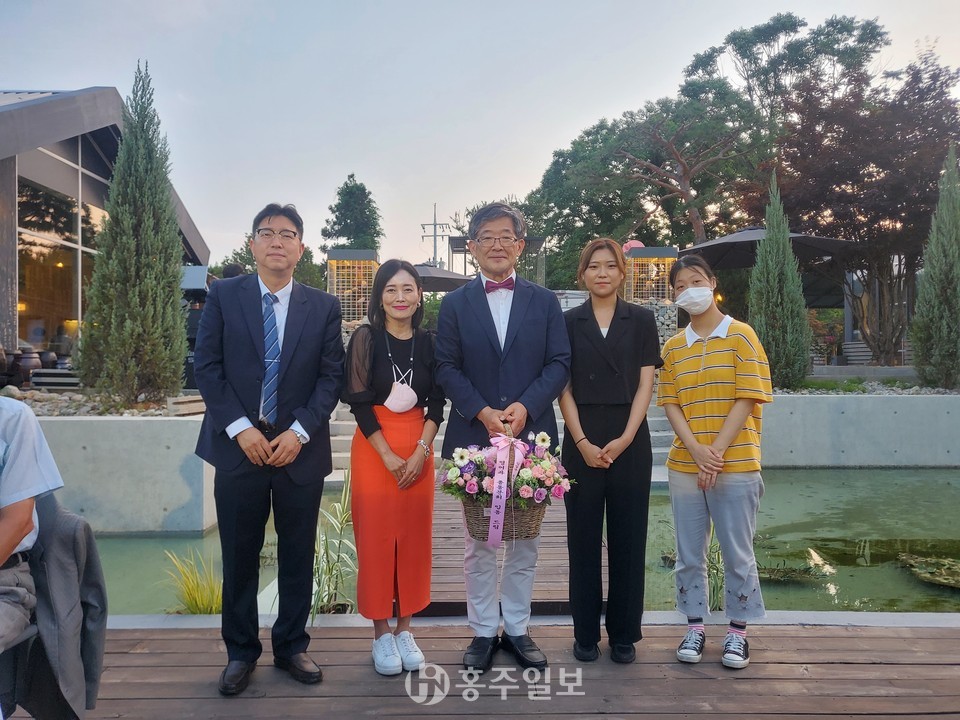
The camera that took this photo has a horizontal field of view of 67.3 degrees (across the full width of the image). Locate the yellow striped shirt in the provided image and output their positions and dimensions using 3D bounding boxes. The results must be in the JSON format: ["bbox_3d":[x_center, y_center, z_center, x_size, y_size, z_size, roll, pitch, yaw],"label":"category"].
[{"bbox_3d":[0.914,0.134,2.810,0.430,0.595,0.280,0,1,25],"label":"yellow striped shirt"}]

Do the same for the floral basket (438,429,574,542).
[{"bbox_3d":[0.094,0.440,2.550,0.470,0.410,0.300,0,0,2],"label":"floral basket"}]

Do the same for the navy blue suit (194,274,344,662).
[{"bbox_3d":[-0.750,0.387,2.620,0.520,1.410,0.320,0,0,-10],"label":"navy blue suit"}]

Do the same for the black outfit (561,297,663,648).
[{"bbox_3d":[0.507,0.440,2.870,0.430,1.385,0.260,0,0,9],"label":"black outfit"}]

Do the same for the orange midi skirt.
[{"bbox_3d":[-0.335,0.576,2.760,0.320,0.810,0.250,0,0,-8],"label":"orange midi skirt"}]

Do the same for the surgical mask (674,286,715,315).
[{"bbox_3d":[0.821,-0.226,2.760,0.140,0.105,0.075,-18,0,27],"label":"surgical mask"}]

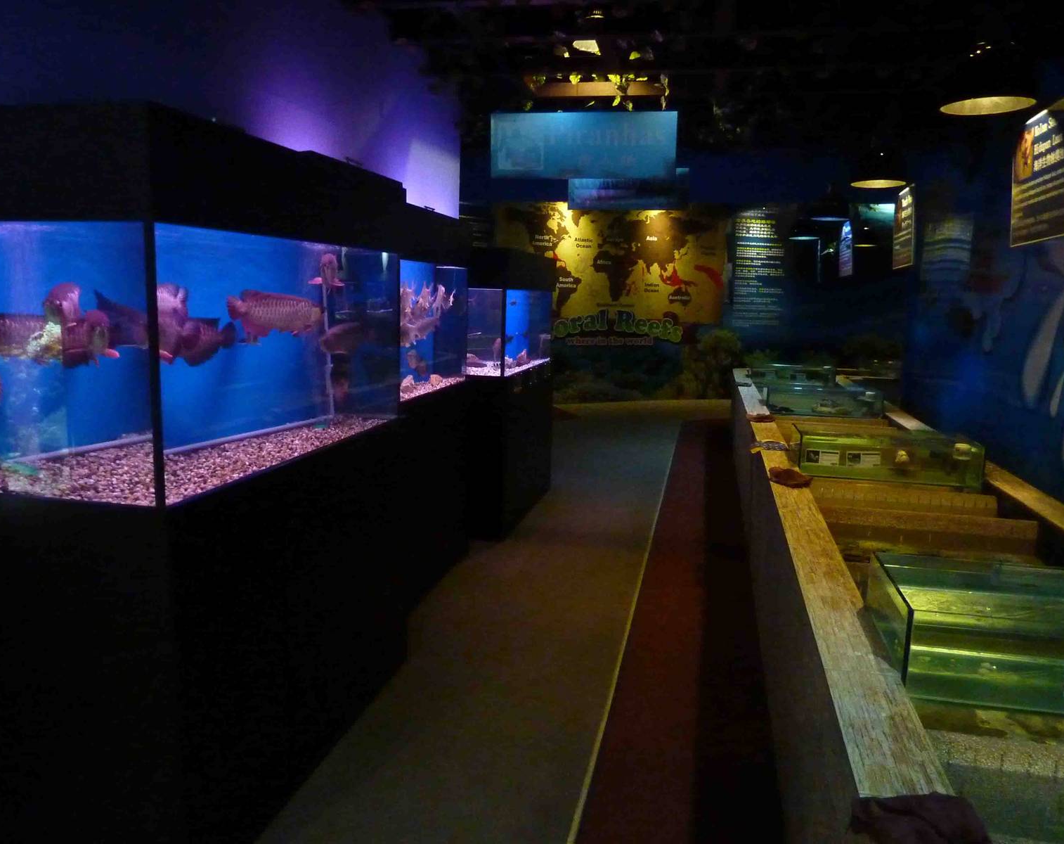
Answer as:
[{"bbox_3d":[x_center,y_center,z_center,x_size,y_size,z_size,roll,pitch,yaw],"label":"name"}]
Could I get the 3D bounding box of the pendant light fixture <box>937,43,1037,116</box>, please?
[{"bbox_3d":[1.518,-1.150,2.686,0.295,0.207,0.295,3,9,12],"label":"pendant light fixture"}]

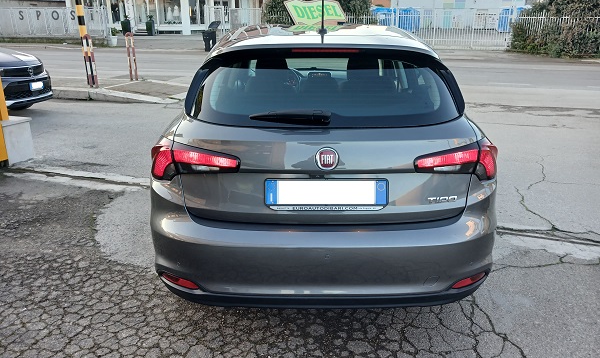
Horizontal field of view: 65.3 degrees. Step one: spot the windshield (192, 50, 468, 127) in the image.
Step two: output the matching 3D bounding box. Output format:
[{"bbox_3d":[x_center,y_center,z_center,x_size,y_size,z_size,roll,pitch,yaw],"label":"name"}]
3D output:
[{"bbox_3d":[0.120,-0.416,2.118,1.300,0.325,0.300,0,18,0],"label":"windshield"}]

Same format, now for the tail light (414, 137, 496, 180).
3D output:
[{"bbox_3d":[0.735,-0.074,2.184,0.490,0.185,0.330,0,18,0],"label":"tail light"}]

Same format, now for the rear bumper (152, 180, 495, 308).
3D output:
[{"bbox_3d":[0.120,0.265,2.235,1.770,0.520,0.470,0,18,0],"label":"rear bumper"}]

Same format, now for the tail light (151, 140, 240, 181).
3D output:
[{"bbox_3d":[-0.500,-0.074,2.184,0.490,0.185,0.330,0,18,0],"label":"tail light"}]

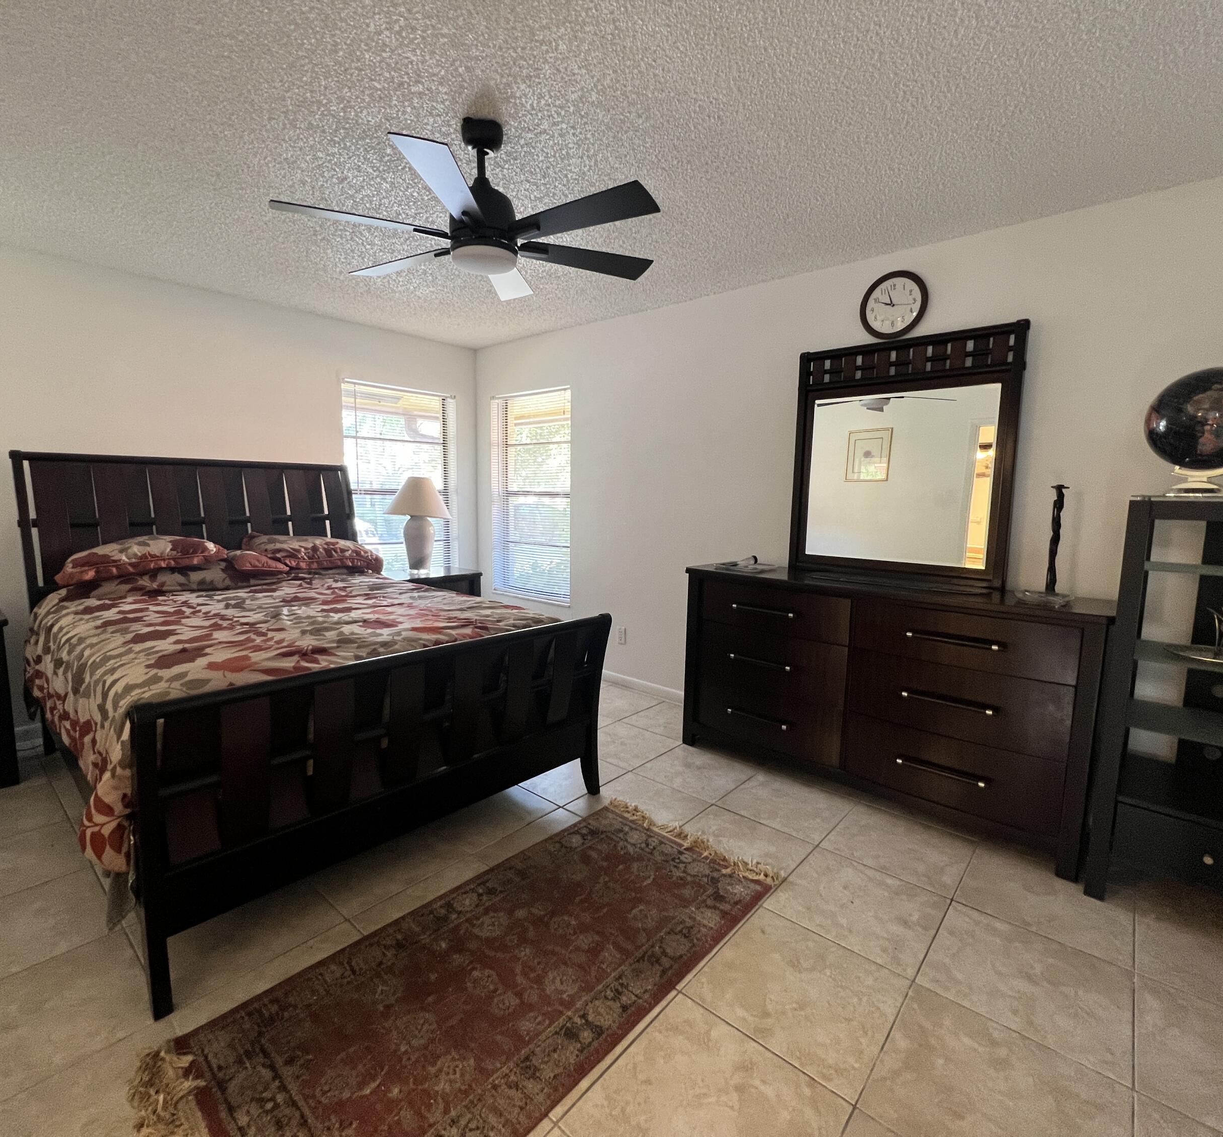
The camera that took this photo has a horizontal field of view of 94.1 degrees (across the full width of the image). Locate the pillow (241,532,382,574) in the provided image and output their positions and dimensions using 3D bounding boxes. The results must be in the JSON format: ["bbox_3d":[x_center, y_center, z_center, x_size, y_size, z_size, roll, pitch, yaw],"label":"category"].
[{"bbox_3d":[-1.838,-0.091,3.565,0.500,0.200,0.760,6,8,41],"label":"pillow"}]

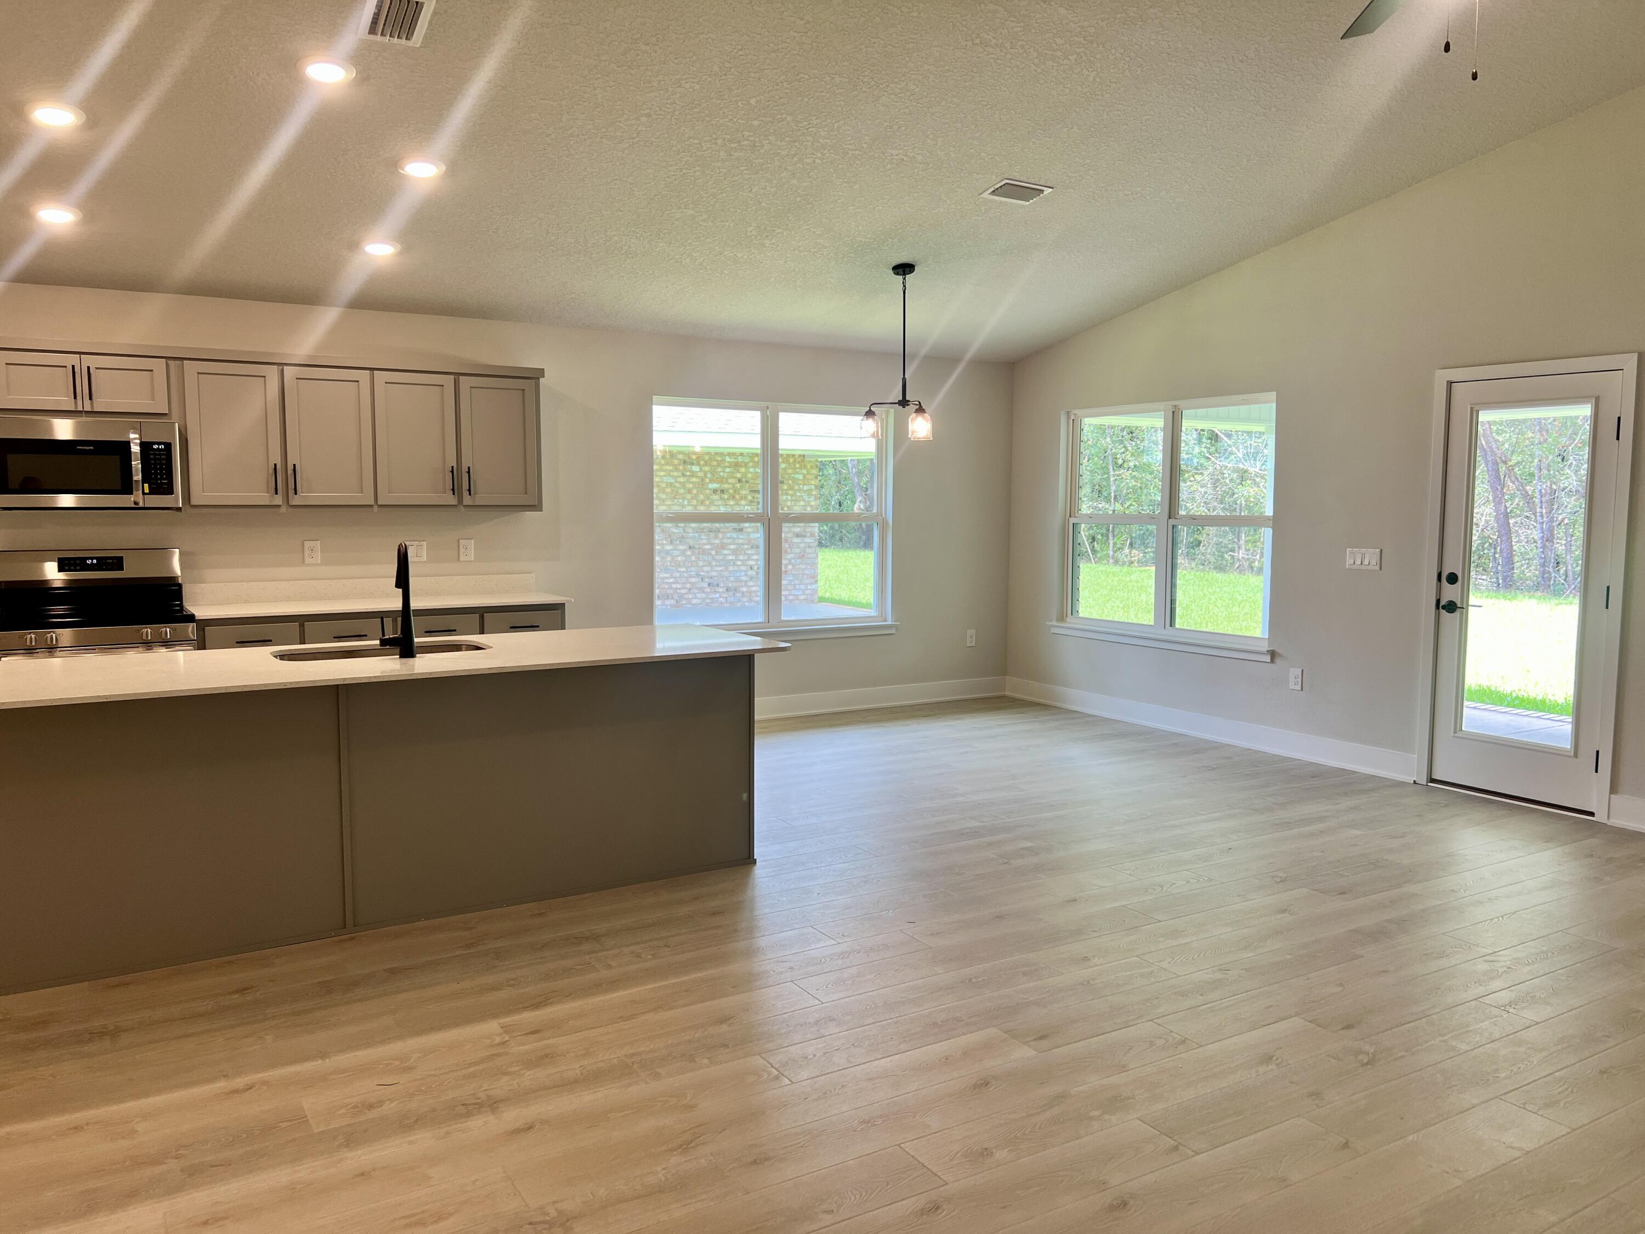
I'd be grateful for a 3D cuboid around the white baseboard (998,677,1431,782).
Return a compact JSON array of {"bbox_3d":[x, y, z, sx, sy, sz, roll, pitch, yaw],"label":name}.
[{"bbox_3d":[2.242,0.661,7.870,0.030,0.144,3.299,-3,6,-32],"label":"white baseboard"}]

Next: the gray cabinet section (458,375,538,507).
[{"bbox_3d":[-1.869,-0.980,6.979,0.446,0.719,0.322,-3,6,-32],"label":"gray cabinet section"}]

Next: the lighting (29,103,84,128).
[{"bbox_3d":[-2.736,-1.789,4.409,0.190,0.030,0.190,-3,-5,-32],"label":"lighting"}]

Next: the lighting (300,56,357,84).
[{"bbox_3d":[-1.720,-1.897,4.291,0.190,0.030,0.190,-3,-5,-32],"label":"lighting"}]

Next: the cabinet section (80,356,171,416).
[{"bbox_3d":[-3.396,-1.111,6.015,0.373,0.283,0.322,-3,6,-32],"label":"cabinet section"}]

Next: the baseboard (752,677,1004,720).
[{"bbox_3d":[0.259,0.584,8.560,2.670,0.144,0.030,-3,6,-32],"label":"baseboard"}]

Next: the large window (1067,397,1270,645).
[{"bbox_3d":[2.181,-0.625,7.971,0.110,1.485,1.800,-3,6,-32],"label":"large window"}]

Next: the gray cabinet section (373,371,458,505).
[{"bbox_3d":[-2.249,-0.959,6.744,0.448,0.719,0.322,-3,6,-32],"label":"gray cabinet section"}]

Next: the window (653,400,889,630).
[{"bbox_3d":[-0.298,-0.656,8.160,1.800,1.485,0.110,-3,6,-32],"label":"window"}]

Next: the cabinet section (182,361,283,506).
[{"bbox_3d":[-3.002,-0.916,6.279,0.448,0.719,0.322,-3,6,-32],"label":"cabinet section"}]

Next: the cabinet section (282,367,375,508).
[{"bbox_3d":[-2.626,-0.938,6.511,0.443,0.719,0.322,-3,6,-32],"label":"cabinet section"}]

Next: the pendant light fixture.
[{"bbox_3d":[0.408,-1.462,6.865,0.400,0.950,0.430,0,5,0],"label":"pendant light fixture"}]

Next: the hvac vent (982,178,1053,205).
[{"bbox_3d":[0.935,-2.035,5.936,0.305,0.030,0.195,-3,-5,-32],"label":"hvac vent"}]

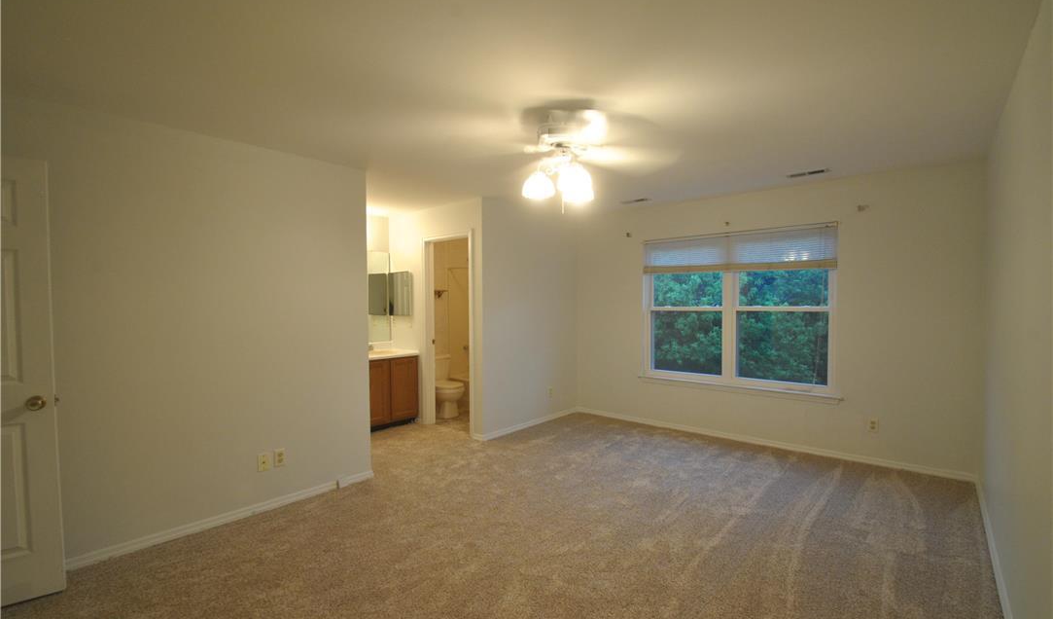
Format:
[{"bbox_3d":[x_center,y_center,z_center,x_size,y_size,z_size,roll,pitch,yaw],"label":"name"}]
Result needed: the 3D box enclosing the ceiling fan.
[{"bbox_3d":[0.210,-0.823,2.440,1.280,0.500,1.280,1,2,43],"label":"ceiling fan"}]

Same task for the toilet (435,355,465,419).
[{"bbox_3d":[-1.049,0.935,5.472,0.710,0.710,0.480,1,2,43],"label":"toilet"}]

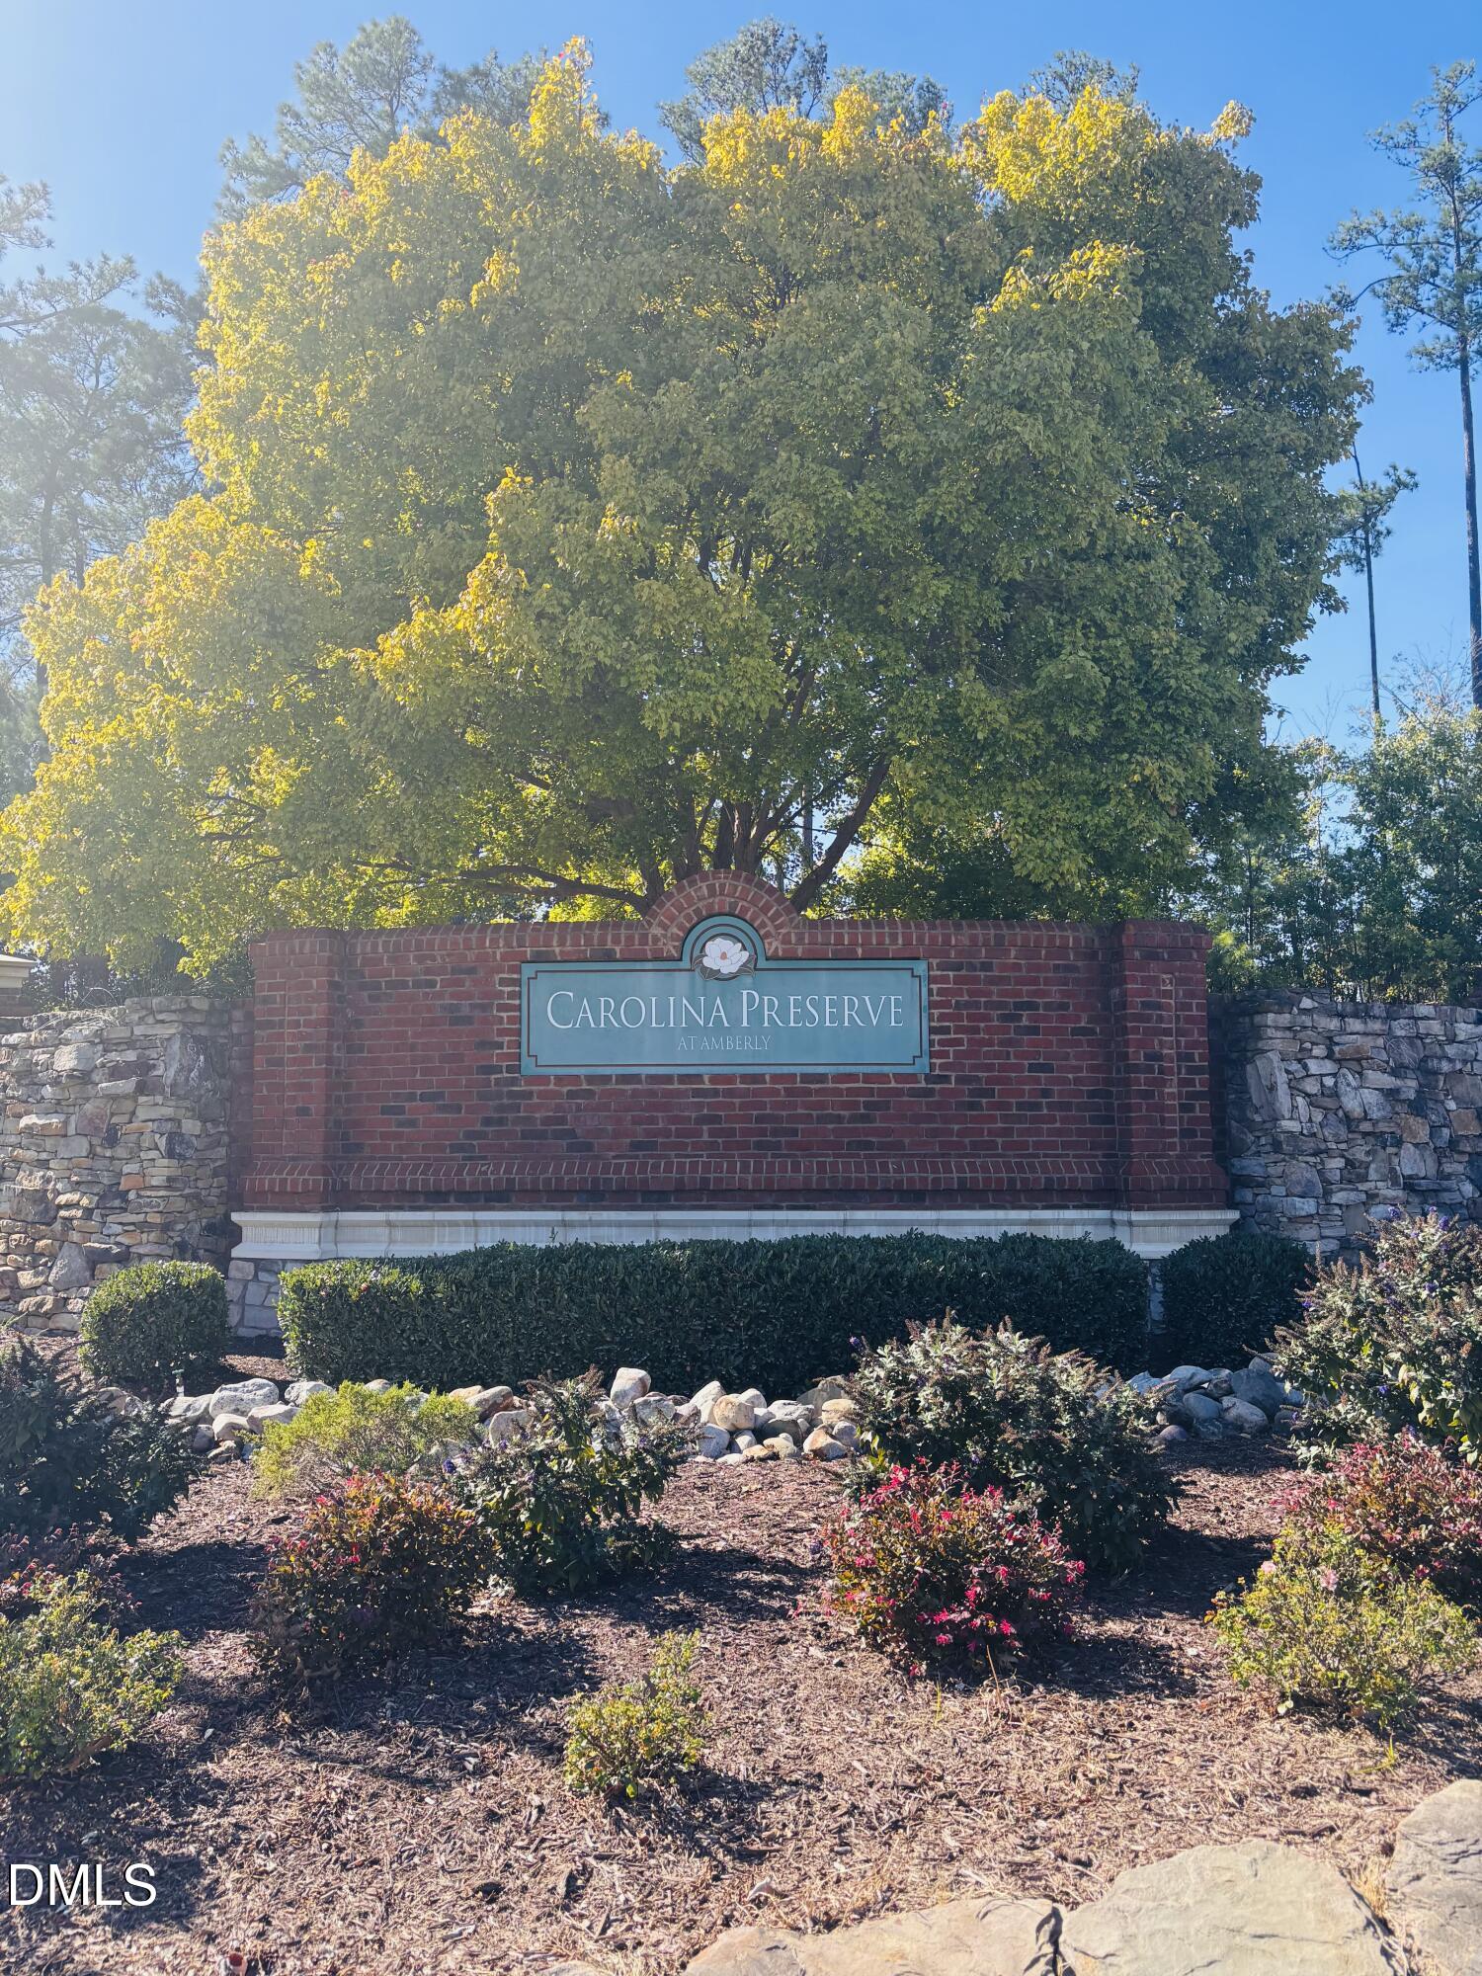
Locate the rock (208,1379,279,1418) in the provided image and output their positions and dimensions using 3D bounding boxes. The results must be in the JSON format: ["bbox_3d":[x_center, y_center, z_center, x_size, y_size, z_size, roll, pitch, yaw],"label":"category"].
[{"bbox_3d":[-2.415,1.991,7.210,0.352,0.191,0.247,0,-5,0],"label":"rock"}]

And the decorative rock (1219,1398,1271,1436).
[{"bbox_3d":[2.644,2.247,7.786,0.275,0.205,0.220,0,-7,0],"label":"decorative rock"}]

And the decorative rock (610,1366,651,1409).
[{"bbox_3d":[-0.540,1.943,7.213,0.203,0.199,0.182,0,-5,0],"label":"decorative rock"}]

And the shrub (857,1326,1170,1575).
[{"bbox_3d":[1.005,1.635,5.482,1.196,0.811,1.077,0,-5,0],"label":"shrub"}]

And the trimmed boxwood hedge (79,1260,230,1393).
[{"bbox_3d":[-3.503,1.993,8.878,0.905,0.723,0.880,0,-7,0],"label":"trimmed boxwood hedge"}]

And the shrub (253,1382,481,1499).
[{"bbox_3d":[-1.667,1.993,6.611,1.017,0.460,0.950,0,-7,0],"label":"shrub"}]

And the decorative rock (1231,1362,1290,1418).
[{"bbox_3d":[2.520,1.950,7.211,0.292,0.272,0.249,0,-5,0],"label":"decorative rock"}]

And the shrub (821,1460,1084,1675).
[{"bbox_3d":[0.637,1.703,4.473,0.795,0.550,0.755,0,-5,0],"label":"shrub"}]

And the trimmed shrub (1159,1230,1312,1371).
[{"bbox_3d":[2.839,1.776,8.530,0.878,0.766,0.834,0,-5,0],"label":"trimmed shrub"}]

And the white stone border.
[{"bbox_3d":[-0.040,1.601,9.620,6.430,0.330,0.550,-1,-5,4],"label":"white stone border"}]

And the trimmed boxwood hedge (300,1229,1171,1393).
[{"bbox_3d":[-0.158,1.919,8.885,5.219,0.896,1.000,0,-7,0],"label":"trimmed boxwood hedge"}]

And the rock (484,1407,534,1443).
[{"bbox_3d":[-1.187,2.256,7.636,0.270,0.193,0.230,0,-7,0],"label":"rock"}]

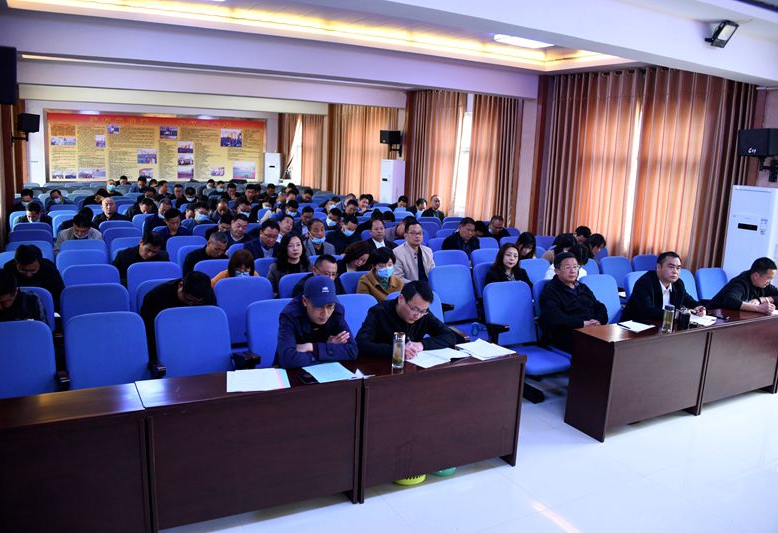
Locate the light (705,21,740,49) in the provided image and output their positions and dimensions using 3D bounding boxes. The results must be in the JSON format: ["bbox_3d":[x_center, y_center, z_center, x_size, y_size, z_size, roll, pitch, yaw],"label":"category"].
[{"bbox_3d":[3.106,-2.161,5.793,0.240,0.220,0.150,-3,31,-27],"label":"light"}]

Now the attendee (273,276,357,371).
[{"bbox_3d":[-0.492,0.674,3.940,0.560,1.312,0.760,-3,11,-28],"label":"attendee"}]

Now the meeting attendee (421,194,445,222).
[{"bbox_3d":[0.937,-0.661,11.843,0.540,1.373,0.750,-3,11,-28],"label":"meeting attendee"}]

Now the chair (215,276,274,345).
[{"bbox_3d":[-1.105,0.614,5.081,0.560,0.980,0.720,-3,11,-27],"label":"chair"}]

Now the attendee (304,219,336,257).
[{"bbox_3d":[-0.700,0.151,6.994,0.520,1.300,0.780,-3,11,-27],"label":"attendee"}]

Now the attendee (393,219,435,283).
[{"bbox_3d":[0.377,0.239,6.504,0.520,1.360,0.780,-3,11,-27],"label":"attendee"}]

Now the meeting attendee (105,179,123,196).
[{"bbox_3d":[-6.458,-1.324,14.500,0.520,1.300,0.780,-3,11,-27],"label":"meeting attendee"}]

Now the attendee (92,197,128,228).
[{"bbox_3d":[-3.991,-0.345,9.025,0.550,1.270,0.780,-3,11,-28],"label":"attendee"}]

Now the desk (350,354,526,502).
[{"bbox_3d":[0.264,0.954,3.995,1.170,0.775,0.402,-3,11,-27],"label":"desk"}]

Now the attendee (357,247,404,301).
[{"bbox_3d":[-0.029,0.472,5.318,0.520,1.230,0.800,-3,11,-28],"label":"attendee"}]

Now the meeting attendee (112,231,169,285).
[{"bbox_3d":[-2.533,0.269,6.382,0.580,1.250,0.780,-2,9,-29],"label":"meeting attendee"}]

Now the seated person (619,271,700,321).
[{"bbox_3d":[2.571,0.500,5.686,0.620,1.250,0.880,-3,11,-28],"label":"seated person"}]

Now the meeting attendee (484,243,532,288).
[{"bbox_3d":[1.282,0.399,6.173,0.480,1.220,0.760,-3,11,-27],"label":"meeting attendee"}]

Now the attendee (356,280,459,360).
[{"bbox_3d":[0.101,0.663,4.423,0.680,1.190,0.820,-3,11,-27],"label":"attendee"}]

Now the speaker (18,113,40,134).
[{"bbox_3d":[-6.102,-2.430,10.546,0.320,0.300,0.360,-2,10,-22],"label":"speaker"}]

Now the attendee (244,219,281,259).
[{"bbox_3d":[-1.386,0.159,7.030,0.560,1.360,0.800,-2,9,-29],"label":"attendee"}]

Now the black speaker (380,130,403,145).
[{"bbox_3d":[0.034,-2.925,14.108,0.300,0.290,0.420,-1,10,-20],"label":"black speaker"}]

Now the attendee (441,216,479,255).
[{"bbox_3d":[0.991,0.062,7.798,0.540,1.322,0.750,-3,11,-28],"label":"attendee"}]

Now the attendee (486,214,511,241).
[{"bbox_3d":[1.577,-0.140,9.416,0.520,1.220,0.780,-3,11,-27],"label":"attendee"}]

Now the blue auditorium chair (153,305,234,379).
[{"bbox_3d":[-1.195,0.791,3.990,0.560,0.980,0.720,-3,11,-27],"label":"blue auditorium chair"}]

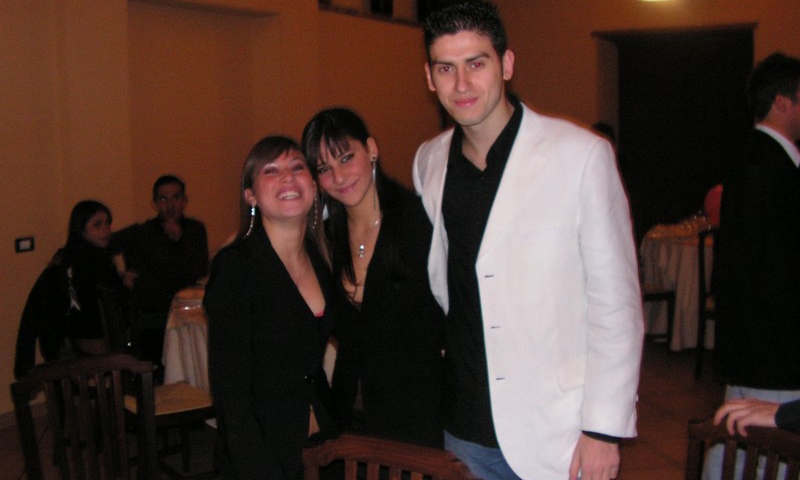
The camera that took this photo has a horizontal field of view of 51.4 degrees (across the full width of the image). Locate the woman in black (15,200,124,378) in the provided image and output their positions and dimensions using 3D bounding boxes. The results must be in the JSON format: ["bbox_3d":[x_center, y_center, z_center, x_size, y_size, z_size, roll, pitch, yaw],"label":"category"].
[{"bbox_3d":[-1.540,0.418,4.152,0.680,1.220,0.500,3,8,10],"label":"woman in black"}]

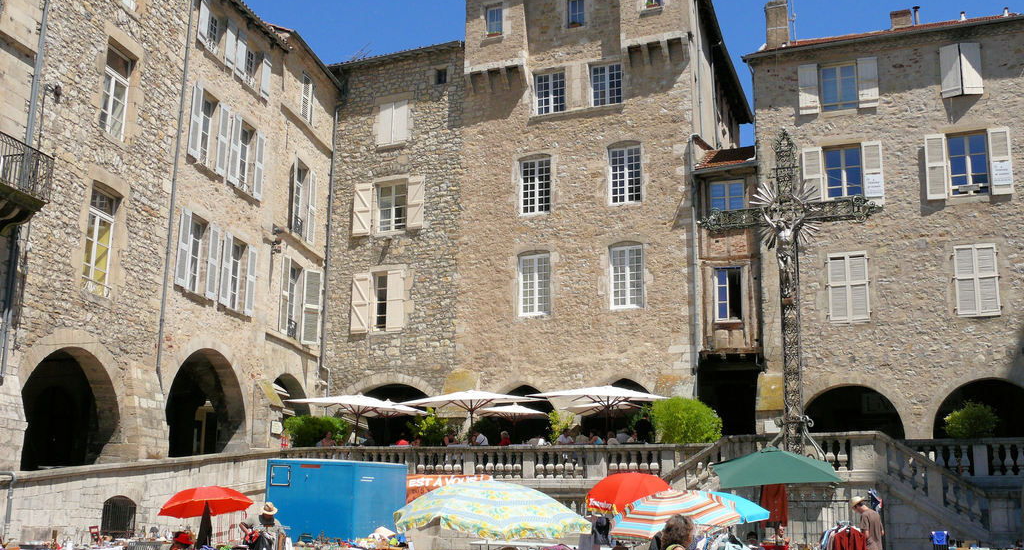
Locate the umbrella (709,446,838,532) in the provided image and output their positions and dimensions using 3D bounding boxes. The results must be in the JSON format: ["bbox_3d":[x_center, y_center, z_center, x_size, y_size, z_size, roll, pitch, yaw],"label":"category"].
[{"bbox_3d":[4.405,4.172,20.200,2.050,2.450,2.000,-2,-14,11],"label":"umbrella"}]

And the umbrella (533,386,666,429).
[{"bbox_3d":[2.397,4.282,31.924,2.950,2.700,2.950,-5,-13,25],"label":"umbrella"}]

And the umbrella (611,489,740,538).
[{"bbox_3d":[2.139,3.737,15.606,1.620,1.900,1.620,-2,-12,11],"label":"umbrella"}]

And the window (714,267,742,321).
[{"bbox_3d":[6.783,0.611,38.000,0.900,1.750,0.200,-5,-14,21],"label":"window"}]

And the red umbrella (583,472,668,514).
[{"bbox_3d":[2.150,4.707,22.000,1.700,2.150,1.700,-2,-14,11],"label":"red umbrella"}]

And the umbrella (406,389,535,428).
[{"bbox_3d":[-1.215,4.610,35.500,3.600,2.600,3.500,-5,-14,21],"label":"umbrella"}]

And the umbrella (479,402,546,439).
[{"bbox_3d":[0.047,5.186,38.000,2.300,2.400,2.300,-5,-14,21],"label":"umbrella"}]

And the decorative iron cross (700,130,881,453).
[{"bbox_3d":[5.766,0.372,25.004,3.709,7.032,0.600,-4,-13,21],"label":"decorative iron cross"}]

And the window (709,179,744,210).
[{"bbox_3d":[6.862,-2.543,38.800,1.160,1.060,0.180,-5,-14,21],"label":"window"}]

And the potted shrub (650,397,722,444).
[{"bbox_3d":[4.111,3.867,28.401,1.600,1.950,1.600,-5,-13,22],"label":"potted shrub"}]

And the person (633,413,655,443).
[{"bbox_3d":[3.263,4.256,29.724,0.520,1.720,0.400,4,-12,-17],"label":"person"}]

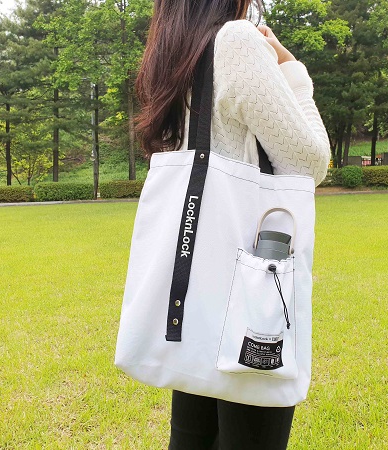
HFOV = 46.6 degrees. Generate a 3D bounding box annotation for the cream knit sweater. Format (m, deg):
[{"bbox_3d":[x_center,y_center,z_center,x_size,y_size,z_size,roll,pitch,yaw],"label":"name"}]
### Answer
[{"bbox_3d":[0.060,-0.175,1.070,0.370,0.530,0.430,-5,8,-34],"label":"cream knit sweater"}]

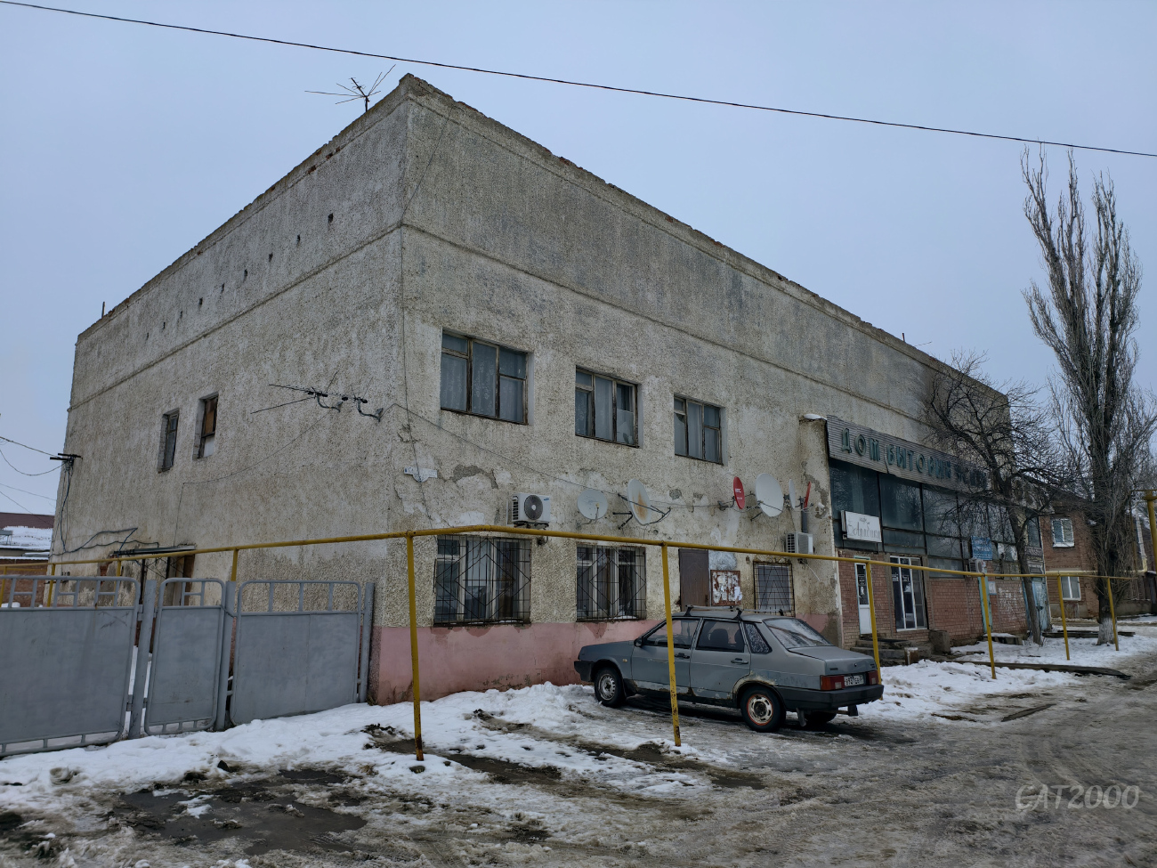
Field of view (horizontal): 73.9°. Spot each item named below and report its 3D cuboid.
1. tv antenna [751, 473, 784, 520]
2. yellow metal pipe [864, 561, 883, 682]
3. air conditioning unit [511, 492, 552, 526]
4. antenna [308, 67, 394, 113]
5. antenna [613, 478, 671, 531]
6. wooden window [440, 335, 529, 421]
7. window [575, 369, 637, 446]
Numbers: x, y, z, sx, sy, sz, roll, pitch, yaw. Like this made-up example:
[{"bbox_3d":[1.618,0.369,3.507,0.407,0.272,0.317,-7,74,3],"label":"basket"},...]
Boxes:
[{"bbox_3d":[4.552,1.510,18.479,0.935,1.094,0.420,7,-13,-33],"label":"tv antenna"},{"bbox_3d":[4.885,3.220,12.663,0.080,2.200,0.080,-10,-15,43],"label":"yellow metal pipe"},{"bbox_3d":[-0.767,1.242,12.799,0.300,0.510,0.740,-10,-15,43],"label":"air conditioning unit"},{"bbox_3d":[-4.069,-6.321,14.190,1.800,0.520,0.750,-2,-11,14],"label":"antenna"},{"bbox_3d":[1.176,1.295,14.397,1.000,0.950,0.900,-7,-13,34],"label":"antenna"},{"bbox_3d":[-1.539,-0.908,12.955,0.150,1.330,1.900,-10,-15,43],"label":"wooden window"},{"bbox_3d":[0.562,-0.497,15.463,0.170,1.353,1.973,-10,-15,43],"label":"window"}]

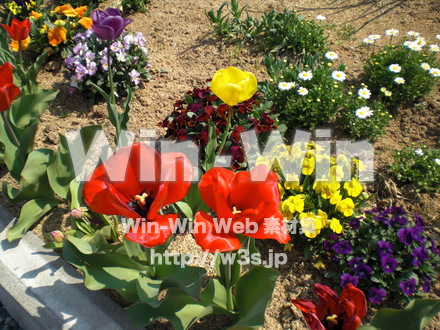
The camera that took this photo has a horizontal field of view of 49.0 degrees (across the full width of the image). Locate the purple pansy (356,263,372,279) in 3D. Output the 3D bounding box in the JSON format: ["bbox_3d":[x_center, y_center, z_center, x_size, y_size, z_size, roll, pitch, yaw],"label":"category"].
[{"bbox_3d":[0.230,0.168,0.770,0.027,0.013,0.027,13,88,15],"label":"purple pansy"}]

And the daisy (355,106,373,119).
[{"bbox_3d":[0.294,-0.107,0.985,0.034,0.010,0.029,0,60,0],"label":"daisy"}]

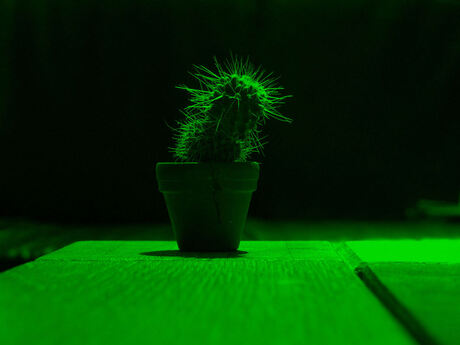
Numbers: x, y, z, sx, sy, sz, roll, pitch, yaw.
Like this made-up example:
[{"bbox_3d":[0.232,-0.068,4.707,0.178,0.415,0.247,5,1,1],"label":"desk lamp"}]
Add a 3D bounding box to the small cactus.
[{"bbox_3d":[0.001,-0.036,0.740,0.070,0.061,0.062,0,0,0],"label":"small cactus"}]

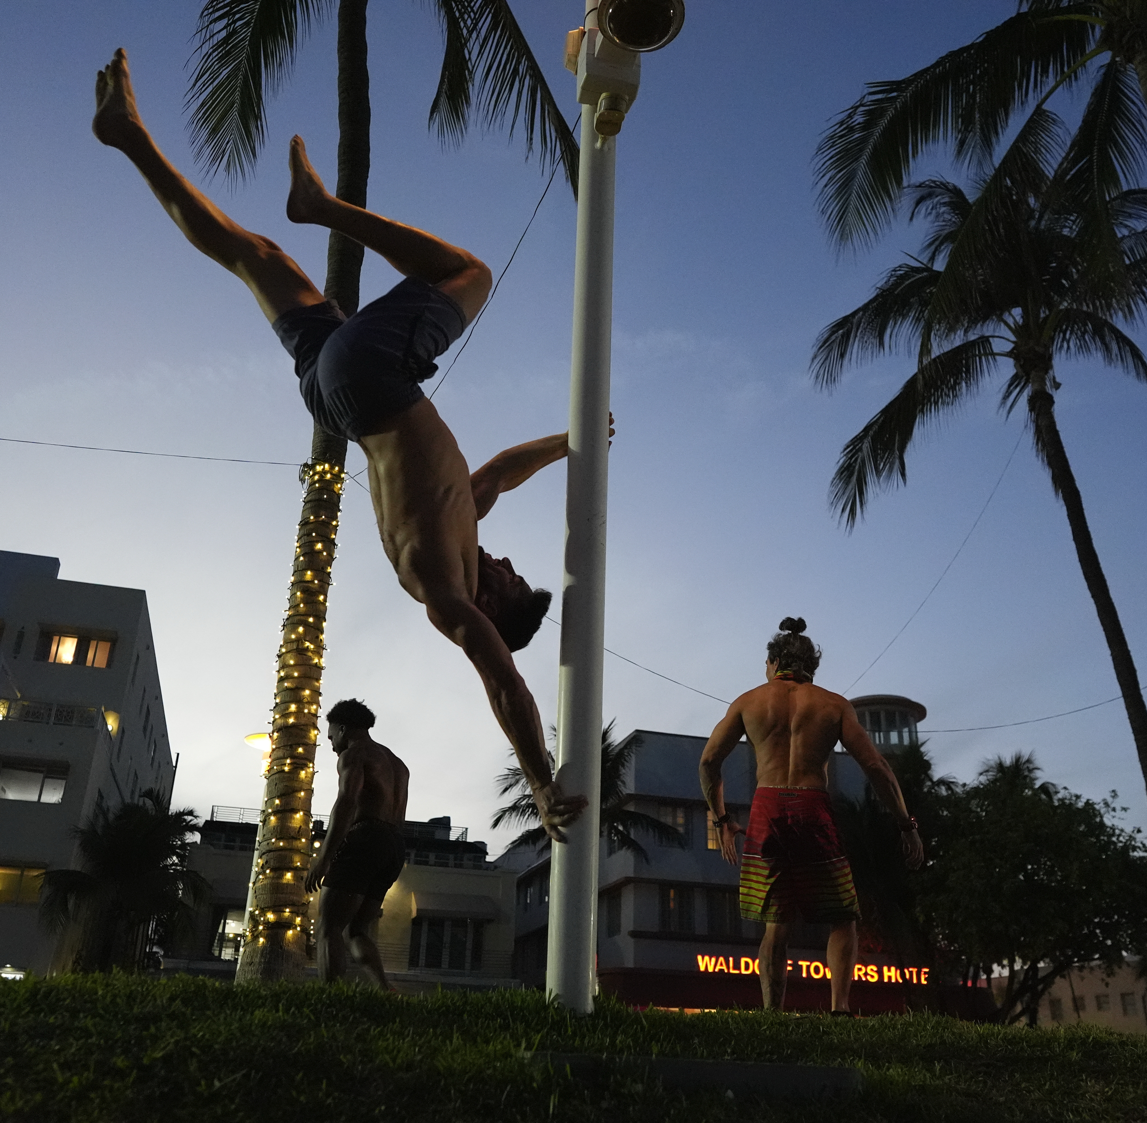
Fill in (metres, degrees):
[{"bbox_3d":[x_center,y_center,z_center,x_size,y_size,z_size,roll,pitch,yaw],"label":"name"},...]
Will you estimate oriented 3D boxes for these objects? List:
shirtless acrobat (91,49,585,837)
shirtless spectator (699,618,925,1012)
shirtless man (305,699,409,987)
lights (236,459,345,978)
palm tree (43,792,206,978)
[{"bbox_3d":[-0.500,-0.352,2.780,0.750,2.050,0.620,-30,5,-6],"label":"shirtless acrobat"},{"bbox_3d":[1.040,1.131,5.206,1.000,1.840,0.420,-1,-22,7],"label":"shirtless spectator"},{"bbox_3d":[-1.270,1.684,6.772,0.550,1.760,0.580,-18,-29,41],"label":"shirtless man"},{"bbox_3d":[-1.853,0.931,7.607,0.460,3.600,0.460,0,-21,-1],"label":"lights"},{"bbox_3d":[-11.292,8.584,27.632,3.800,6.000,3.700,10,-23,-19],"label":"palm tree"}]

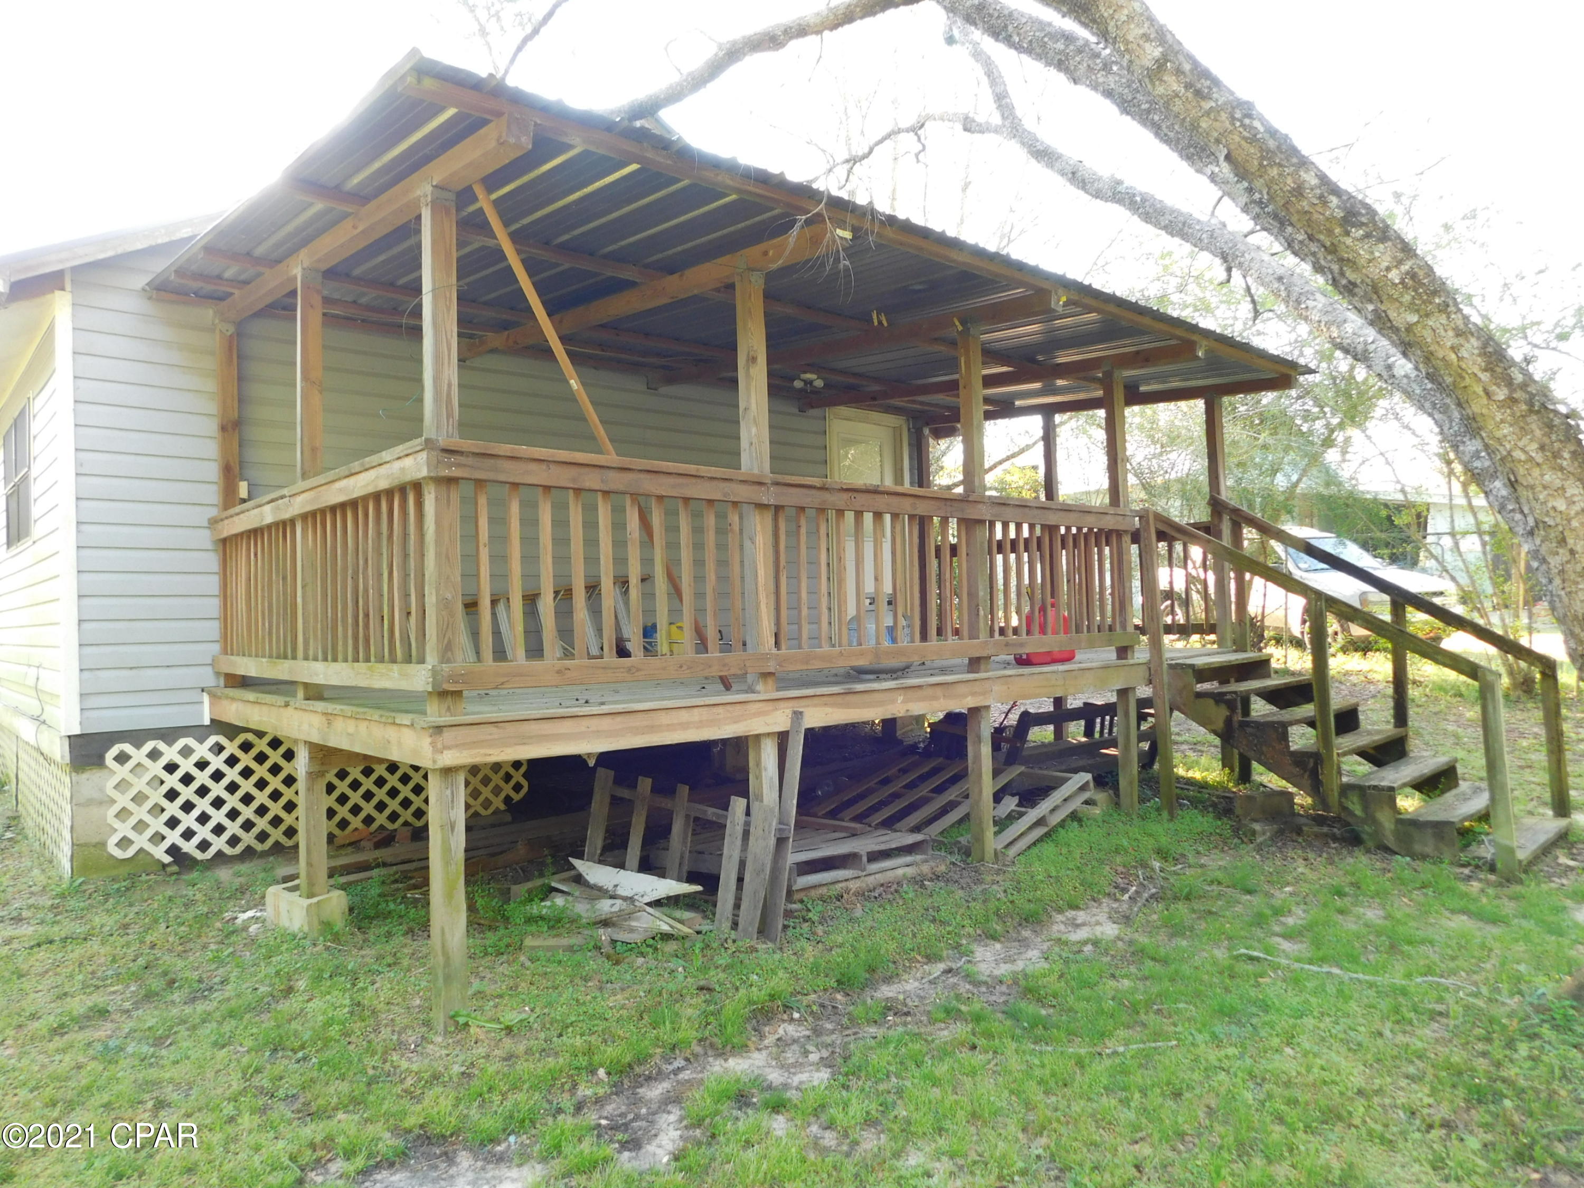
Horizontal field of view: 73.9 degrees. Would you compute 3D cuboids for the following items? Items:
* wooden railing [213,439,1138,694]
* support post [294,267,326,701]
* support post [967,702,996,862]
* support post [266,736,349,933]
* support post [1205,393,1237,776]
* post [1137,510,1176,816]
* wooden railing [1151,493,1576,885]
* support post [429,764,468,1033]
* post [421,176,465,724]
[{"bbox_3d":[-0.515,-0.048,6.162,4.540,0.849,3.000,0,-2,-42],"label":"wooden railing"},{"bbox_3d":[-2.170,-0.484,4.731,0.089,1.912,0.089,0,-2,-42],"label":"support post"},{"bbox_3d":[0.990,0.993,5.560,0.089,0.800,0.089,0,-2,-42],"label":"support post"},{"bbox_3d":[-2.183,1.071,4.746,0.195,0.840,0.420,0,-2,-42],"label":"support post"},{"bbox_3d":[3.006,-0.066,7.405,0.090,2.650,0.089,0,-2,-42],"label":"support post"},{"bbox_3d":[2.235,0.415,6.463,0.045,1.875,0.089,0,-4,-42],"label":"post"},{"bbox_3d":[3.201,0.361,6.202,1.180,2.080,2.000,0,-2,-42],"label":"wooden railing"},{"bbox_3d":[-1.182,1.032,3.620,0.089,0.880,0.089,0,-2,-42],"label":"support post"},{"bbox_3d":[-1.214,-0.486,3.659,0.089,1.822,0.089,0,-2,-42],"label":"post"}]

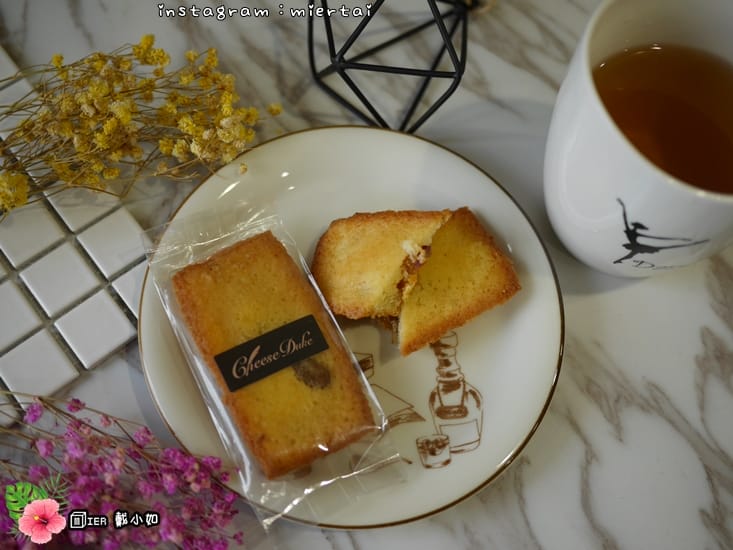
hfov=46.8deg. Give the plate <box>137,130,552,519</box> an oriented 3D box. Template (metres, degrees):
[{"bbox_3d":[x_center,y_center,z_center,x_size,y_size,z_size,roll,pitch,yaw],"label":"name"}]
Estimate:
[{"bbox_3d":[-0.005,0.016,0.330,0.160,0.019,0.160,0,68,-3],"label":"plate"}]

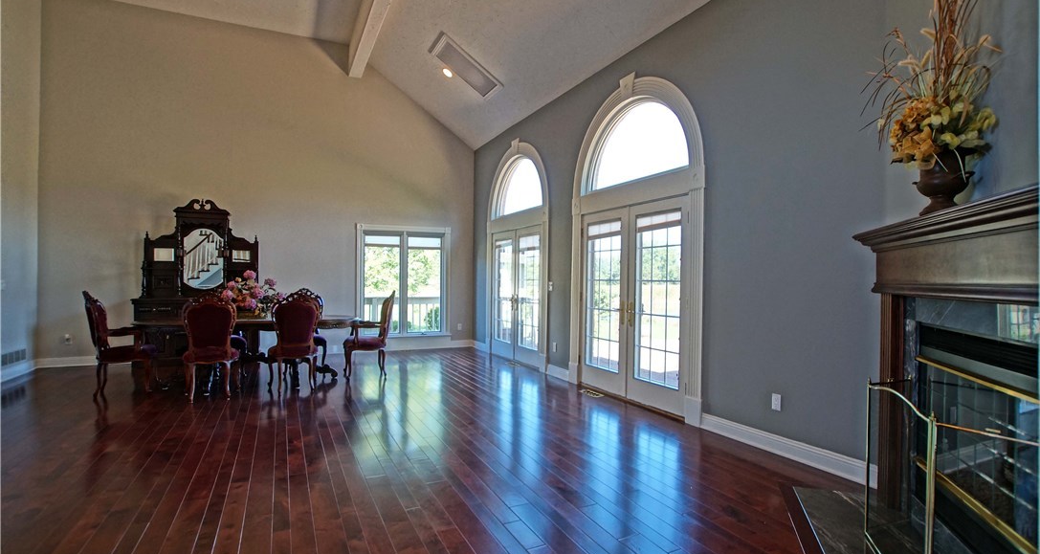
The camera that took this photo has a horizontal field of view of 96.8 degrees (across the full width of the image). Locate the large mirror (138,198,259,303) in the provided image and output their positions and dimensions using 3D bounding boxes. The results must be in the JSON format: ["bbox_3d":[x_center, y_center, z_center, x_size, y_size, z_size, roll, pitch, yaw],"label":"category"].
[{"bbox_3d":[-4.598,-0.404,6.714,1.400,1.470,0.320,1,0,-28],"label":"large mirror"}]

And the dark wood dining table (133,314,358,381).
[{"bbox_3d":[-3.163,0.880,5.560,2.240,0.760,0.950,1,0,-28],"label":"dark wood dining table"}]

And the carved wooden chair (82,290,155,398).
[{"bbox_3d":[-4.324,0.698,5.034,0.620,1.090,0.570,1,0,-30],"label":"carved wooden chair"}]

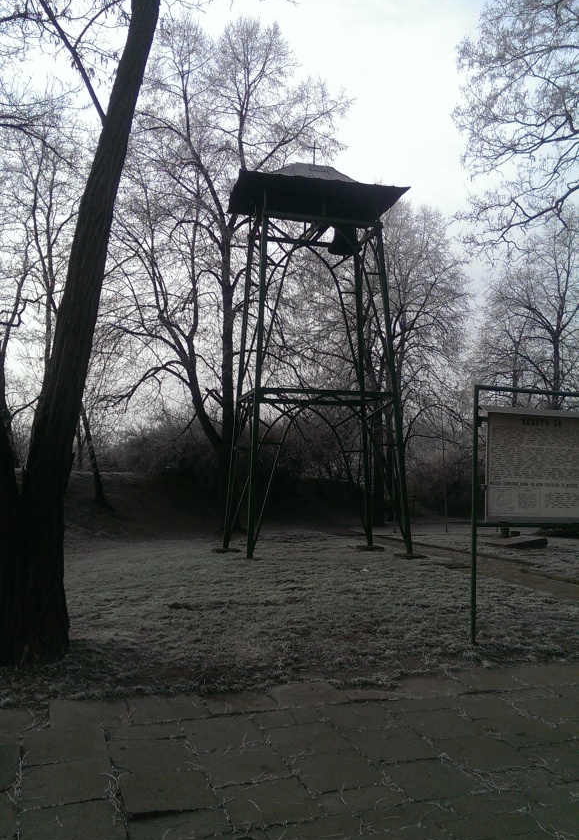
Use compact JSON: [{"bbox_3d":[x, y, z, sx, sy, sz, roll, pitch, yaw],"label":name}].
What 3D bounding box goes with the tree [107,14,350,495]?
[{"bbox_3d":[-1.826,-5.090,25.275,7.700,17.234,6.800,0,-5,0],"label":"tree"}]

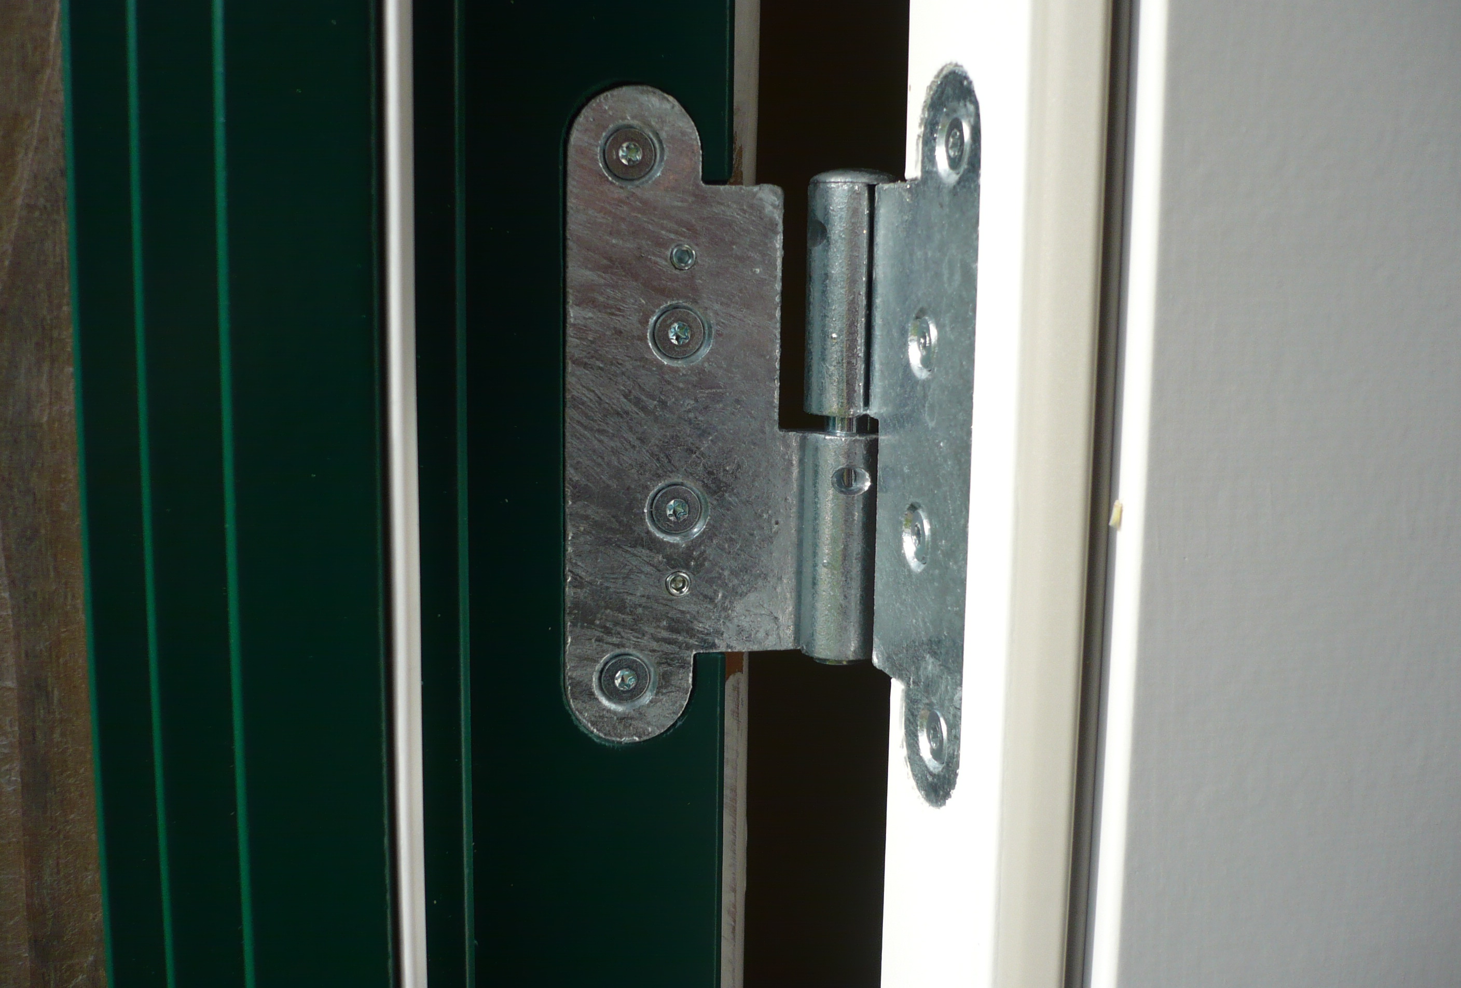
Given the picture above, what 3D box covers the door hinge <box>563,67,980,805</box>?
[{"bbox_3d":[0.003,-0.009,0.230,0.064,0.111,0.040,1,8,1],"label":"door hinge"}]

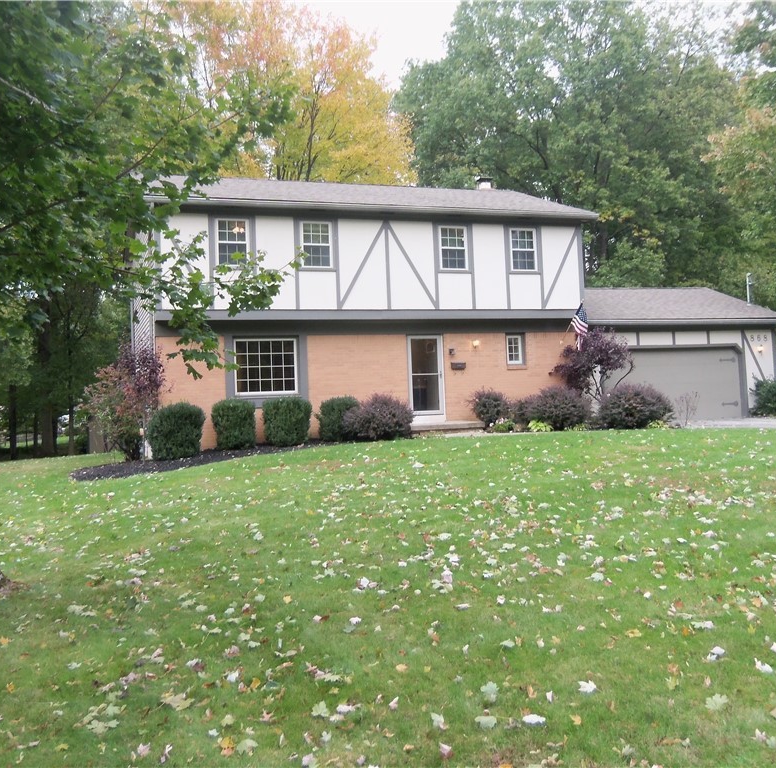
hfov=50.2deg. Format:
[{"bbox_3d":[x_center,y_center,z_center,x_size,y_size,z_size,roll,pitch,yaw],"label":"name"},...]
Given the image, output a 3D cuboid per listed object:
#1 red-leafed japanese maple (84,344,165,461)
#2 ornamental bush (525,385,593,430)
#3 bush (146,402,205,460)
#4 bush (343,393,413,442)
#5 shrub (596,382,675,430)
[{"bbox_3d":[-5.640,0.396,17.729,1.582,2.483,1.468,-2,-1,-20],"label":"red-leafed japanese maple"},{"bbox_3d":[4.299,0.596,21.007,1.590,1.167,1.475,-2,-1,-20],"label":"ornamental bush"},{"bbox_3d":[-4.579,1.028,17.932,1.219,1.256,1.219,-2,-1,-20],"label":"bush"},{"bbox_3d":[-0.239,0.741,18.874,1.546,1.094,1.434,-2,-1,0],"label":"bush"},{"bbox_3d":[6.149,0.561,20.663,1.762,1.197,1.635,-2,-1,-20],"label":"shrub"}]

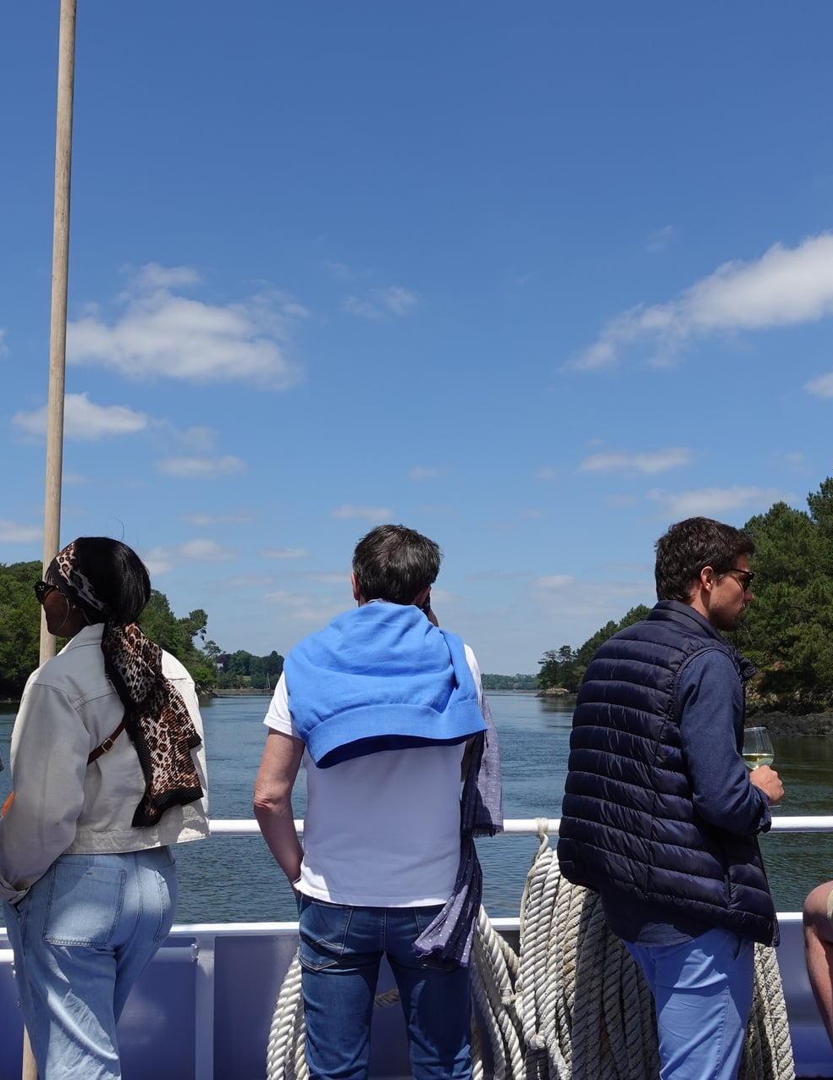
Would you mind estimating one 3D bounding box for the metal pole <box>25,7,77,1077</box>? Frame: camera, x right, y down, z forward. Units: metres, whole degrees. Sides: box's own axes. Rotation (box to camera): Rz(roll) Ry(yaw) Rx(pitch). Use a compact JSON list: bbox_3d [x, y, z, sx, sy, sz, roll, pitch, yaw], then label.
[{"bbox_3d":[-0.918,0.009,2.822,0.043,3.200,0.043,0,-7,0],"label":"metal pole"}]

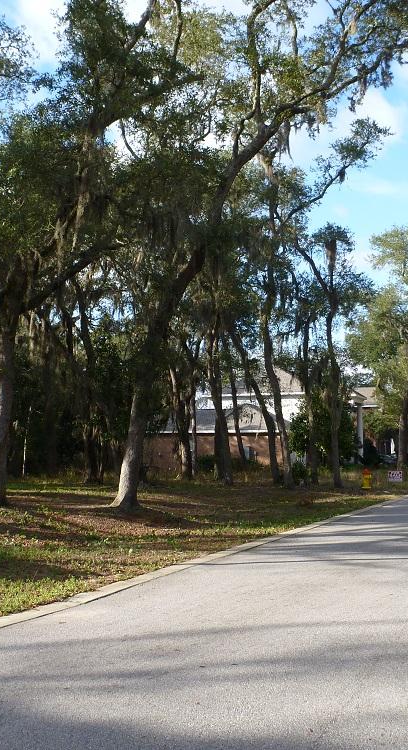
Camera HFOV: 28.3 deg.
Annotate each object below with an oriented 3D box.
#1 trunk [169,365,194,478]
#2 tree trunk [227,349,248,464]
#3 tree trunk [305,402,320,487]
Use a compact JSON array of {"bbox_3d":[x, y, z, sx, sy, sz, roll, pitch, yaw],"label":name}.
[{"bbox_3d":[-1.139,2.436,40.956,1.317,5.765,0.900,0,-5,-2],"label":"trunk"},{"bbox_3d":[1.865,1.732,45.039,1.223,6.464,0.700,-1,-5,2],"label":"tree trunk"},{"bbox_3d":[4.411,2.776,32.882,0.647,3.483,0.500,-1,-6,8],"label":"tree trunk"}]

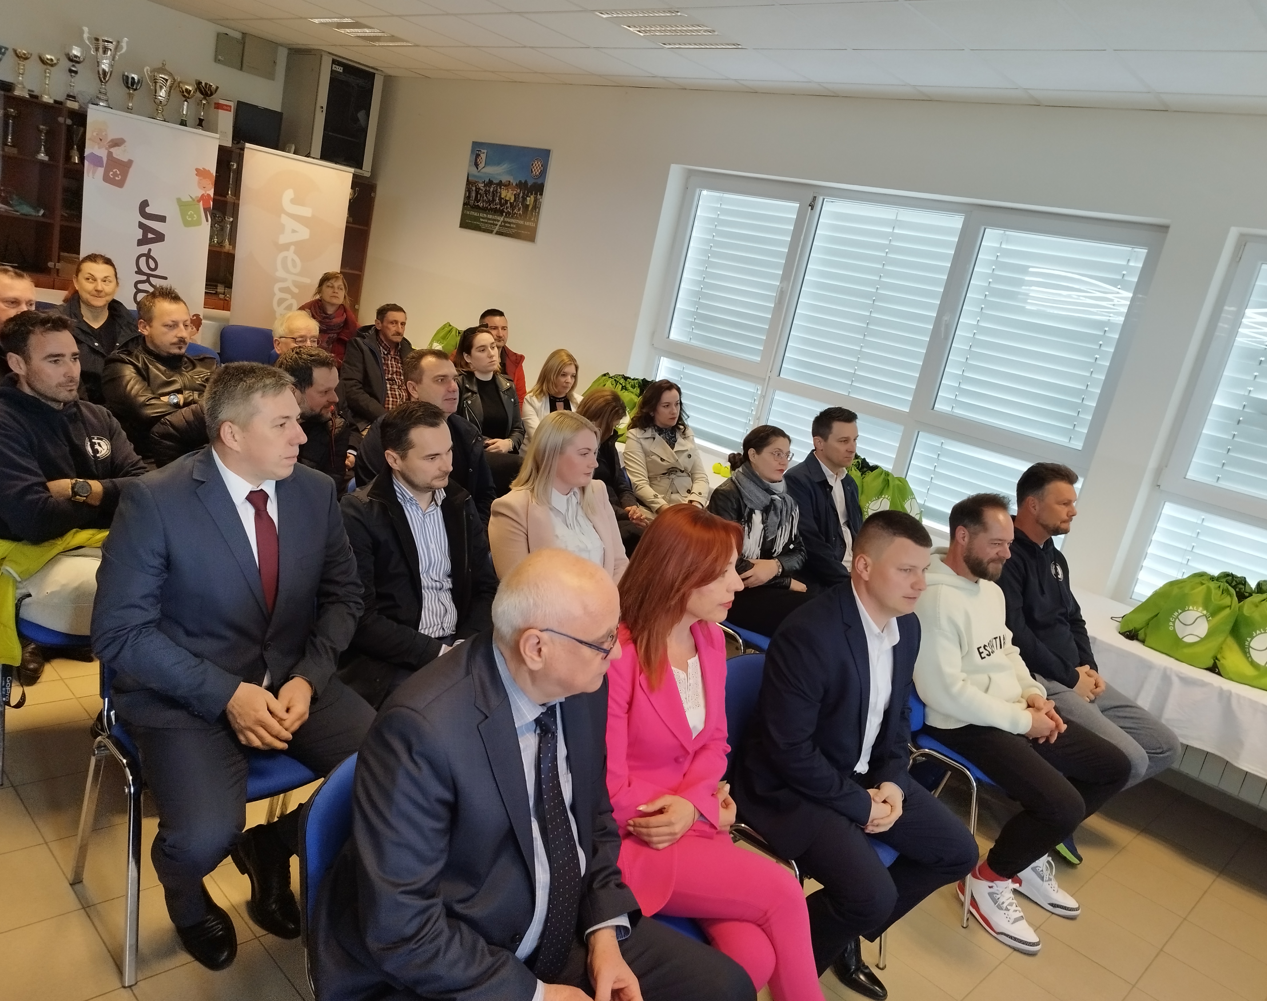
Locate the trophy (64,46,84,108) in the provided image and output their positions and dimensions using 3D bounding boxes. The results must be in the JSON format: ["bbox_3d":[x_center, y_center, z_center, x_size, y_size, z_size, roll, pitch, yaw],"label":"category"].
[{"bbox_3d":[-4.138,-3.132,7.132,0.135,0.440,0.135,24,18,40],"label":"trophy"}]

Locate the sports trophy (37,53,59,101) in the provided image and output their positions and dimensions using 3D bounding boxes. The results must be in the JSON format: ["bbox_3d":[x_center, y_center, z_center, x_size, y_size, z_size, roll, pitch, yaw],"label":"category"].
[{"bbox_3d":[-4.260,-3.076,7.025,0.135,0.335,0.135,24,18,40],"label":"sports trophy"}]

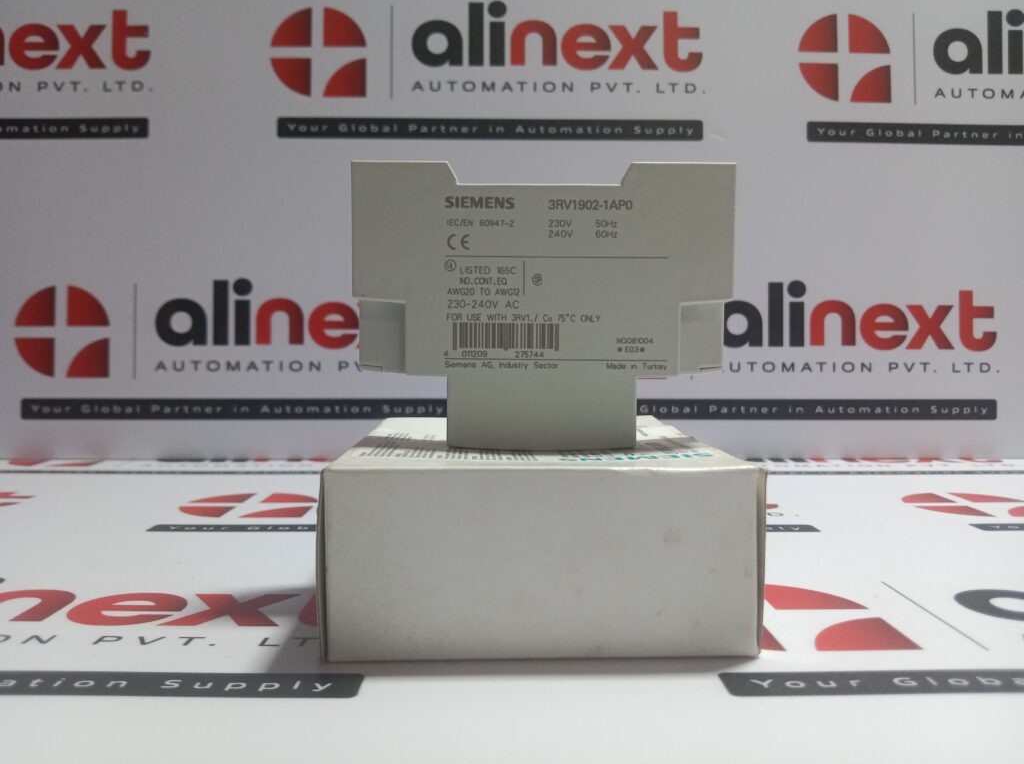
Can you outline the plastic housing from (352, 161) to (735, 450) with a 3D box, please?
[{"bbox_3d":[0.007,-0.018,0.198,0.090,0.068,0.019,0,3,-1],"label":"plastic housing"}]

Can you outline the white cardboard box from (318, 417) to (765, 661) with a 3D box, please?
[{"bbox_3d":[0.004,0.035,0.213,0.091,0.040,0.099,0,3,-2],"label":"white cardboard box"}]

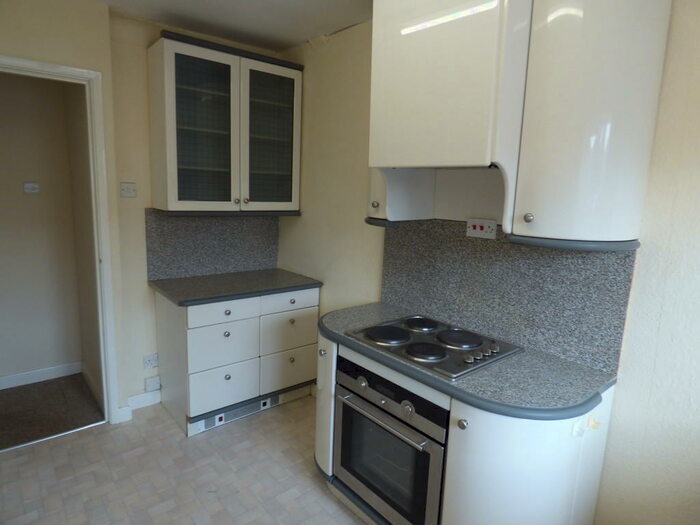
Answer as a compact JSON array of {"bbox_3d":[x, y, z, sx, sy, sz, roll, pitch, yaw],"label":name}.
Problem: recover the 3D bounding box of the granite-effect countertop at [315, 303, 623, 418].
[{"bbox_3d":[0.337,0.372,1.776,0.639,0.040,1.302,-5,12,-40],"label":"granite-effect countertop"}]

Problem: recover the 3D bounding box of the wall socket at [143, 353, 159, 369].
[{"bbox_3d":[-1.361,0.685,2.781,0.088,0.090,0.013,-5,12,-40],"label":"wall socket"}]

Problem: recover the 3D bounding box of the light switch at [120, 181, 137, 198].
[{"bbox_3d":[-1.382,-0.452,2.531,0.087,0.088,0.012,-5,12,-40],"label":"light switch"}]

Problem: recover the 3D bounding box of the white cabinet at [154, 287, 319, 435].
[{"bbox_3d":[-0.779,0.577,2.874,0.935,0.825,0.599,-5,12,-40],"label":"white cabinet"}]

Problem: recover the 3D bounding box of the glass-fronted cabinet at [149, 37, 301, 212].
[{"bbox_3d":[-0.805,-0.846,2.747,0.938,1.023,0.319,-5,12,-40],"label":"glass-fronted cabinet"}]

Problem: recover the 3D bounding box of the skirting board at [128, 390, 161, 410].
[{"bbox_3d":[-1.399,0.942,2.780,0.196,0.080,0.021,-5,12,-40],"label":"skirting board"}]

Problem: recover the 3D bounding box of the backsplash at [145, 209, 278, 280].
[{"bbox_3d":[-0.955,-0.148,2.965,0.981,0.481,0.014,-5,12,-40],"label":"backsplash"}]

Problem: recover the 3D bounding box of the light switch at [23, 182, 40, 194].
[{"bbox_3d":[-2.209,-0.516,2.810,0.090,0.080,0.015,-5,12,-40],"label":"light switch"}]

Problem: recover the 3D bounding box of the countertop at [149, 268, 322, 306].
[{"bbox_3d":[-0.772,0.155,2.782,0.985,0.040,0.616,-5,12,-40],"label":"countertop"}]

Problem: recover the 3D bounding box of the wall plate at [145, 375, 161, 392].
[{"bbox_3d":[-1.335,0.831,2.744,0.090,0.092,0.012,-5,12,-41],"label":"wall plate"}]

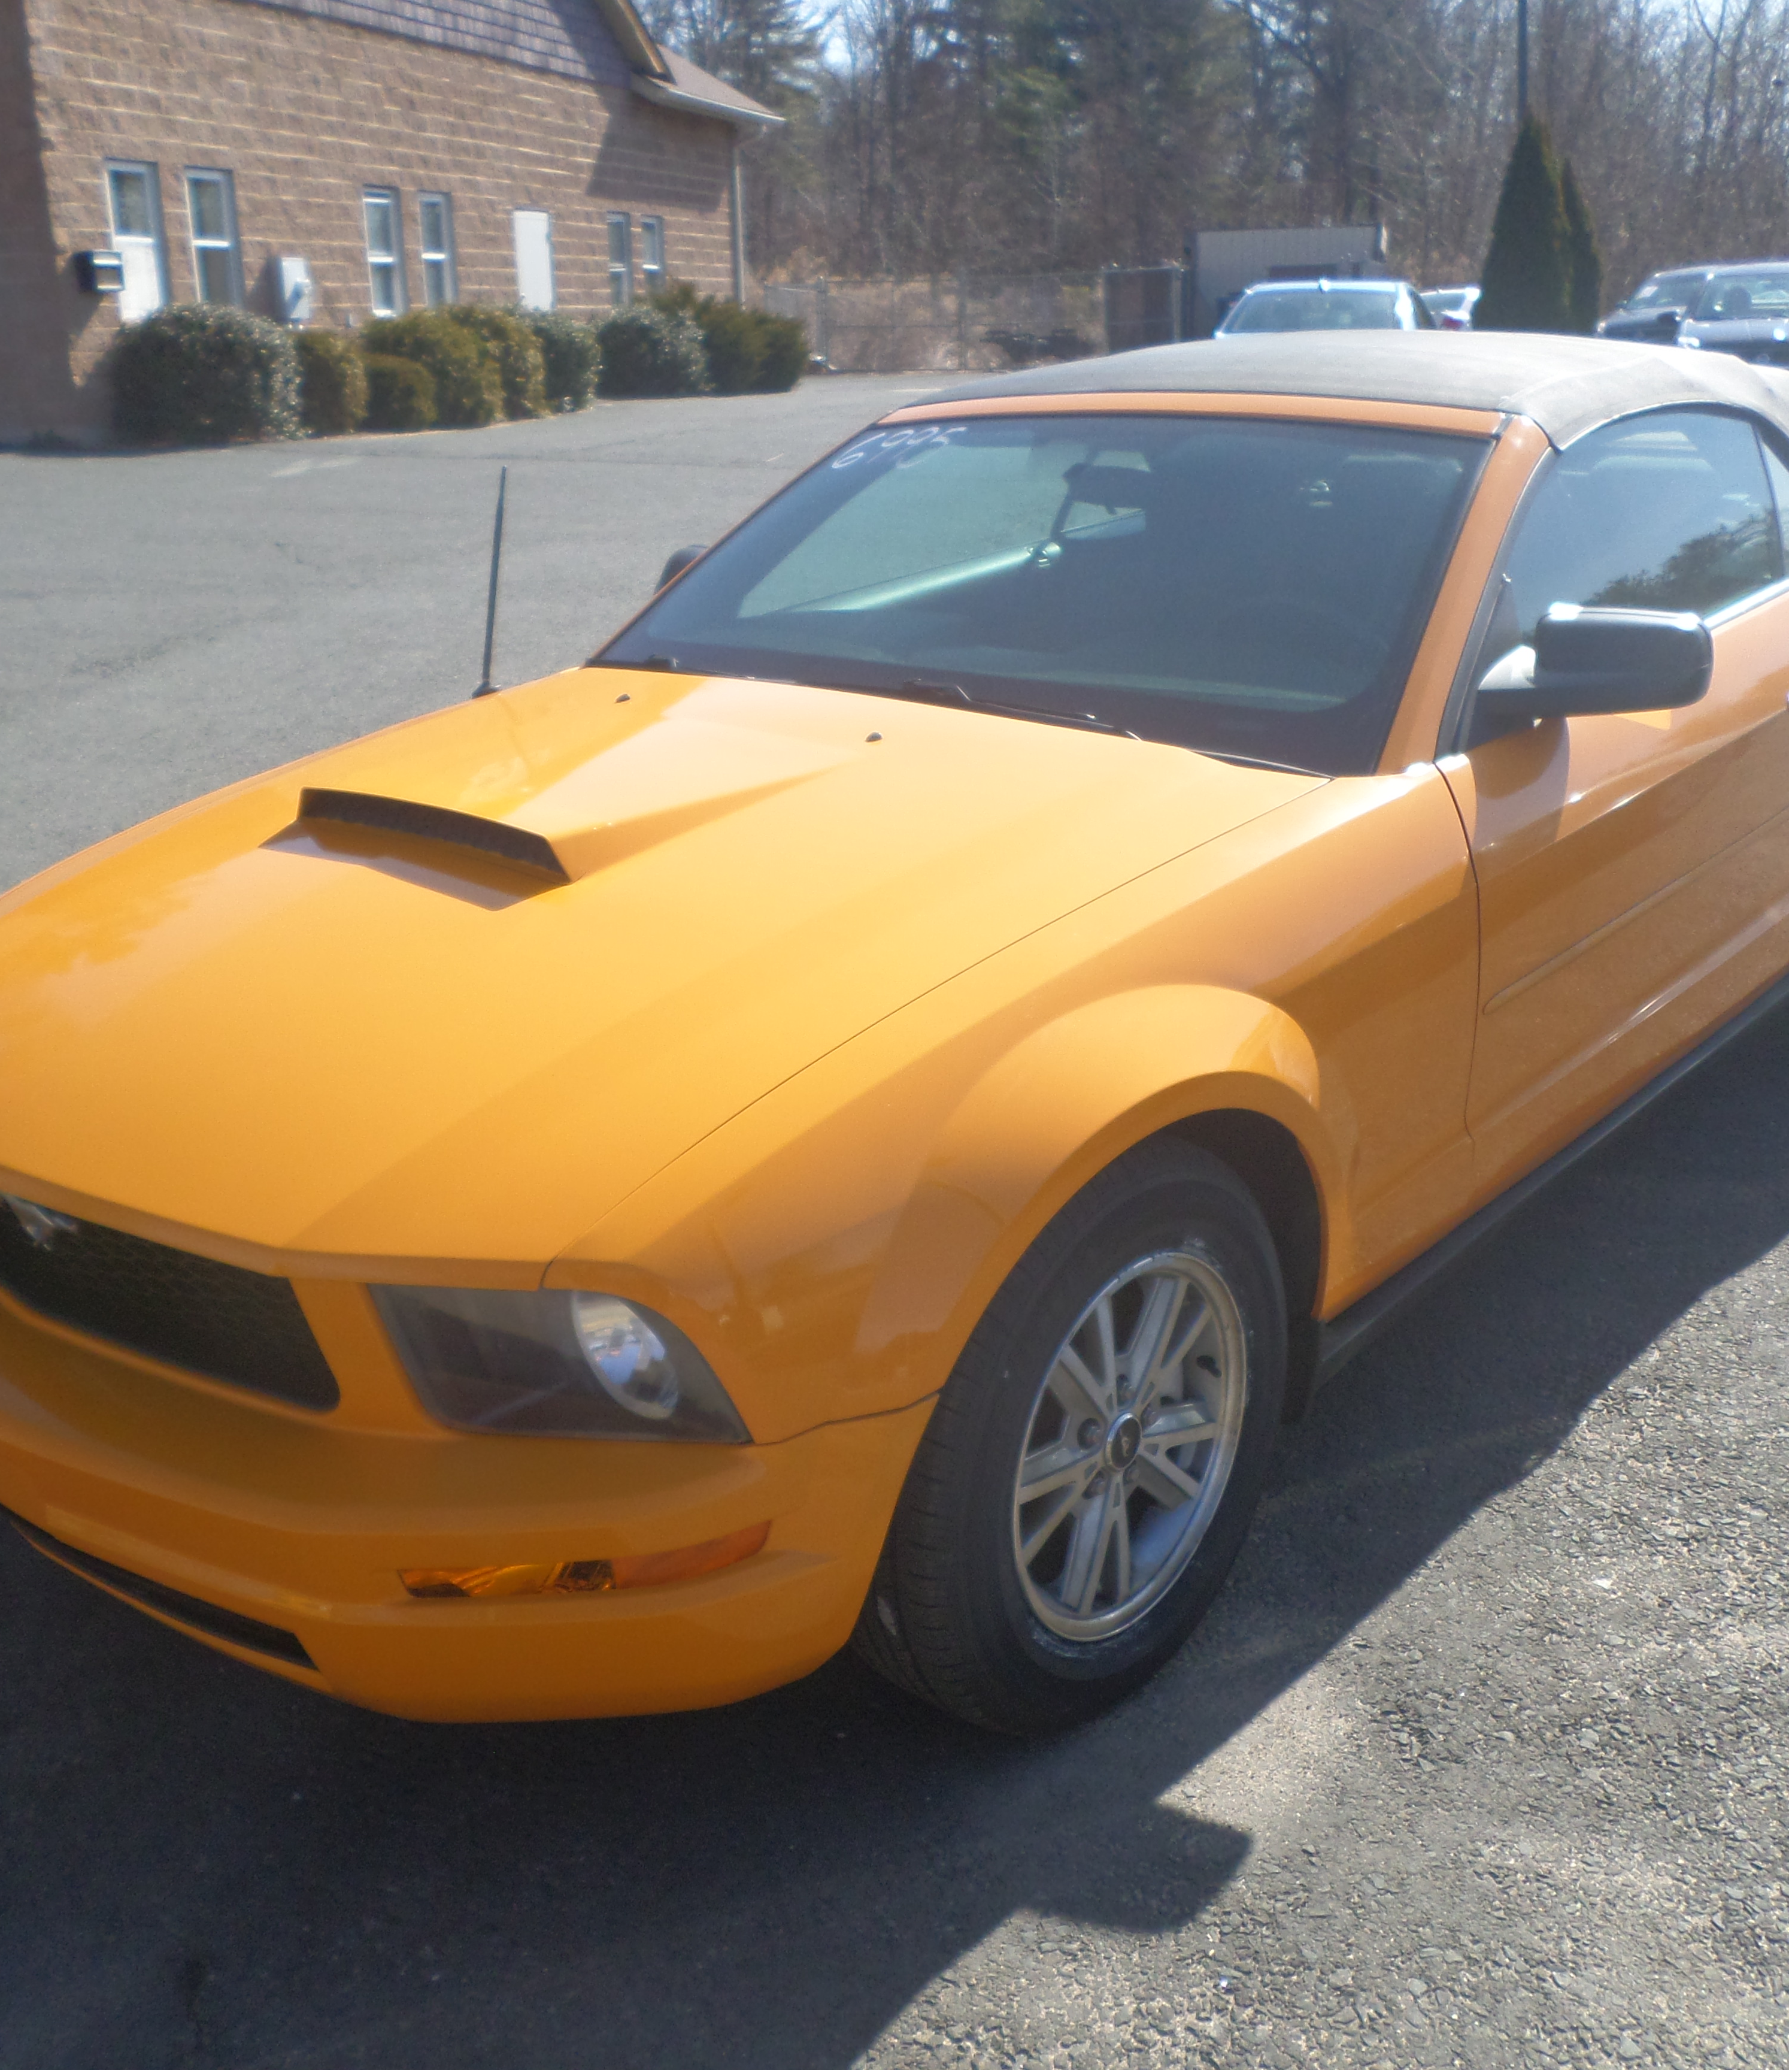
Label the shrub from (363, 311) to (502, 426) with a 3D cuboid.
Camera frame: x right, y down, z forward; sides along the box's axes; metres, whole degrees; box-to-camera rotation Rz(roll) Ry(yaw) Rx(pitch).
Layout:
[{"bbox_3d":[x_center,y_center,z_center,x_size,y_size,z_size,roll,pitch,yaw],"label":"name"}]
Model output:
[{"bbox_3d":[-4.827,-6.953,20.800,1.400,1.160,1.350,-2,20,0],"label":"shrub"}]

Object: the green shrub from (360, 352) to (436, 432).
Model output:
[{"bbox_3d":[-4.827,-6.244,19.400,0.780,0.780,0.780,-2,20,0],"label":"green shrub"}]

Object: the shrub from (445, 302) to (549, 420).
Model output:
[{"bbox_3d":[-4.331,-7.336,21.700,1.150,1.220,1.150,-2,20,0],"label":"shrub"}]

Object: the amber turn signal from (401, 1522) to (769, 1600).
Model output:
[{"bbox_3d":[-0.280,0.475,1.820,0.340,0.055,0.080,-5,20,-6],"label":"amber turn signal"}]

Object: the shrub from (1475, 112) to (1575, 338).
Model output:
[{"bbox_3d":[8.185,-10.266,26.000,1.300,3.350,1.300,-2,19,0],"label":"shrub"}]

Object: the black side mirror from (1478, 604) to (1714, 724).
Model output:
[{"bbox_3d":[0.931,-0.485,2.632,0.240,0.140,0.160,15,26,41],"label":"black side mirror"}]

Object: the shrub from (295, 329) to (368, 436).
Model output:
[{"bbox_3d":[-5.322,-6.087,18.600,0.900,0.940,0.900,-2,19,0],"label":"shrub"}]

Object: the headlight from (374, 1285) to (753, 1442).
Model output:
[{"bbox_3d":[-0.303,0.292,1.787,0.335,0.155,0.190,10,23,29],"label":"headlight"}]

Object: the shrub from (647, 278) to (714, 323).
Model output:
[{"bbox_3d":[-2.971,-9.689,27.600,1.150,1.450,1.150,-2,19,0],"label":"shrub"}]

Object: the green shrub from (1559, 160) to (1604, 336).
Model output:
[{"bbox_3d":[8.533,-9.479,25.000,0.900,2.850,0.900,-2,20,0],"label":"green shrub"}]

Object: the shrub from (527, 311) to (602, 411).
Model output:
[{"bbox_3d":[-3.936,-7.910,23.400,1.000,1.080,1.000,-2,19,0],"label":"shrub"}]

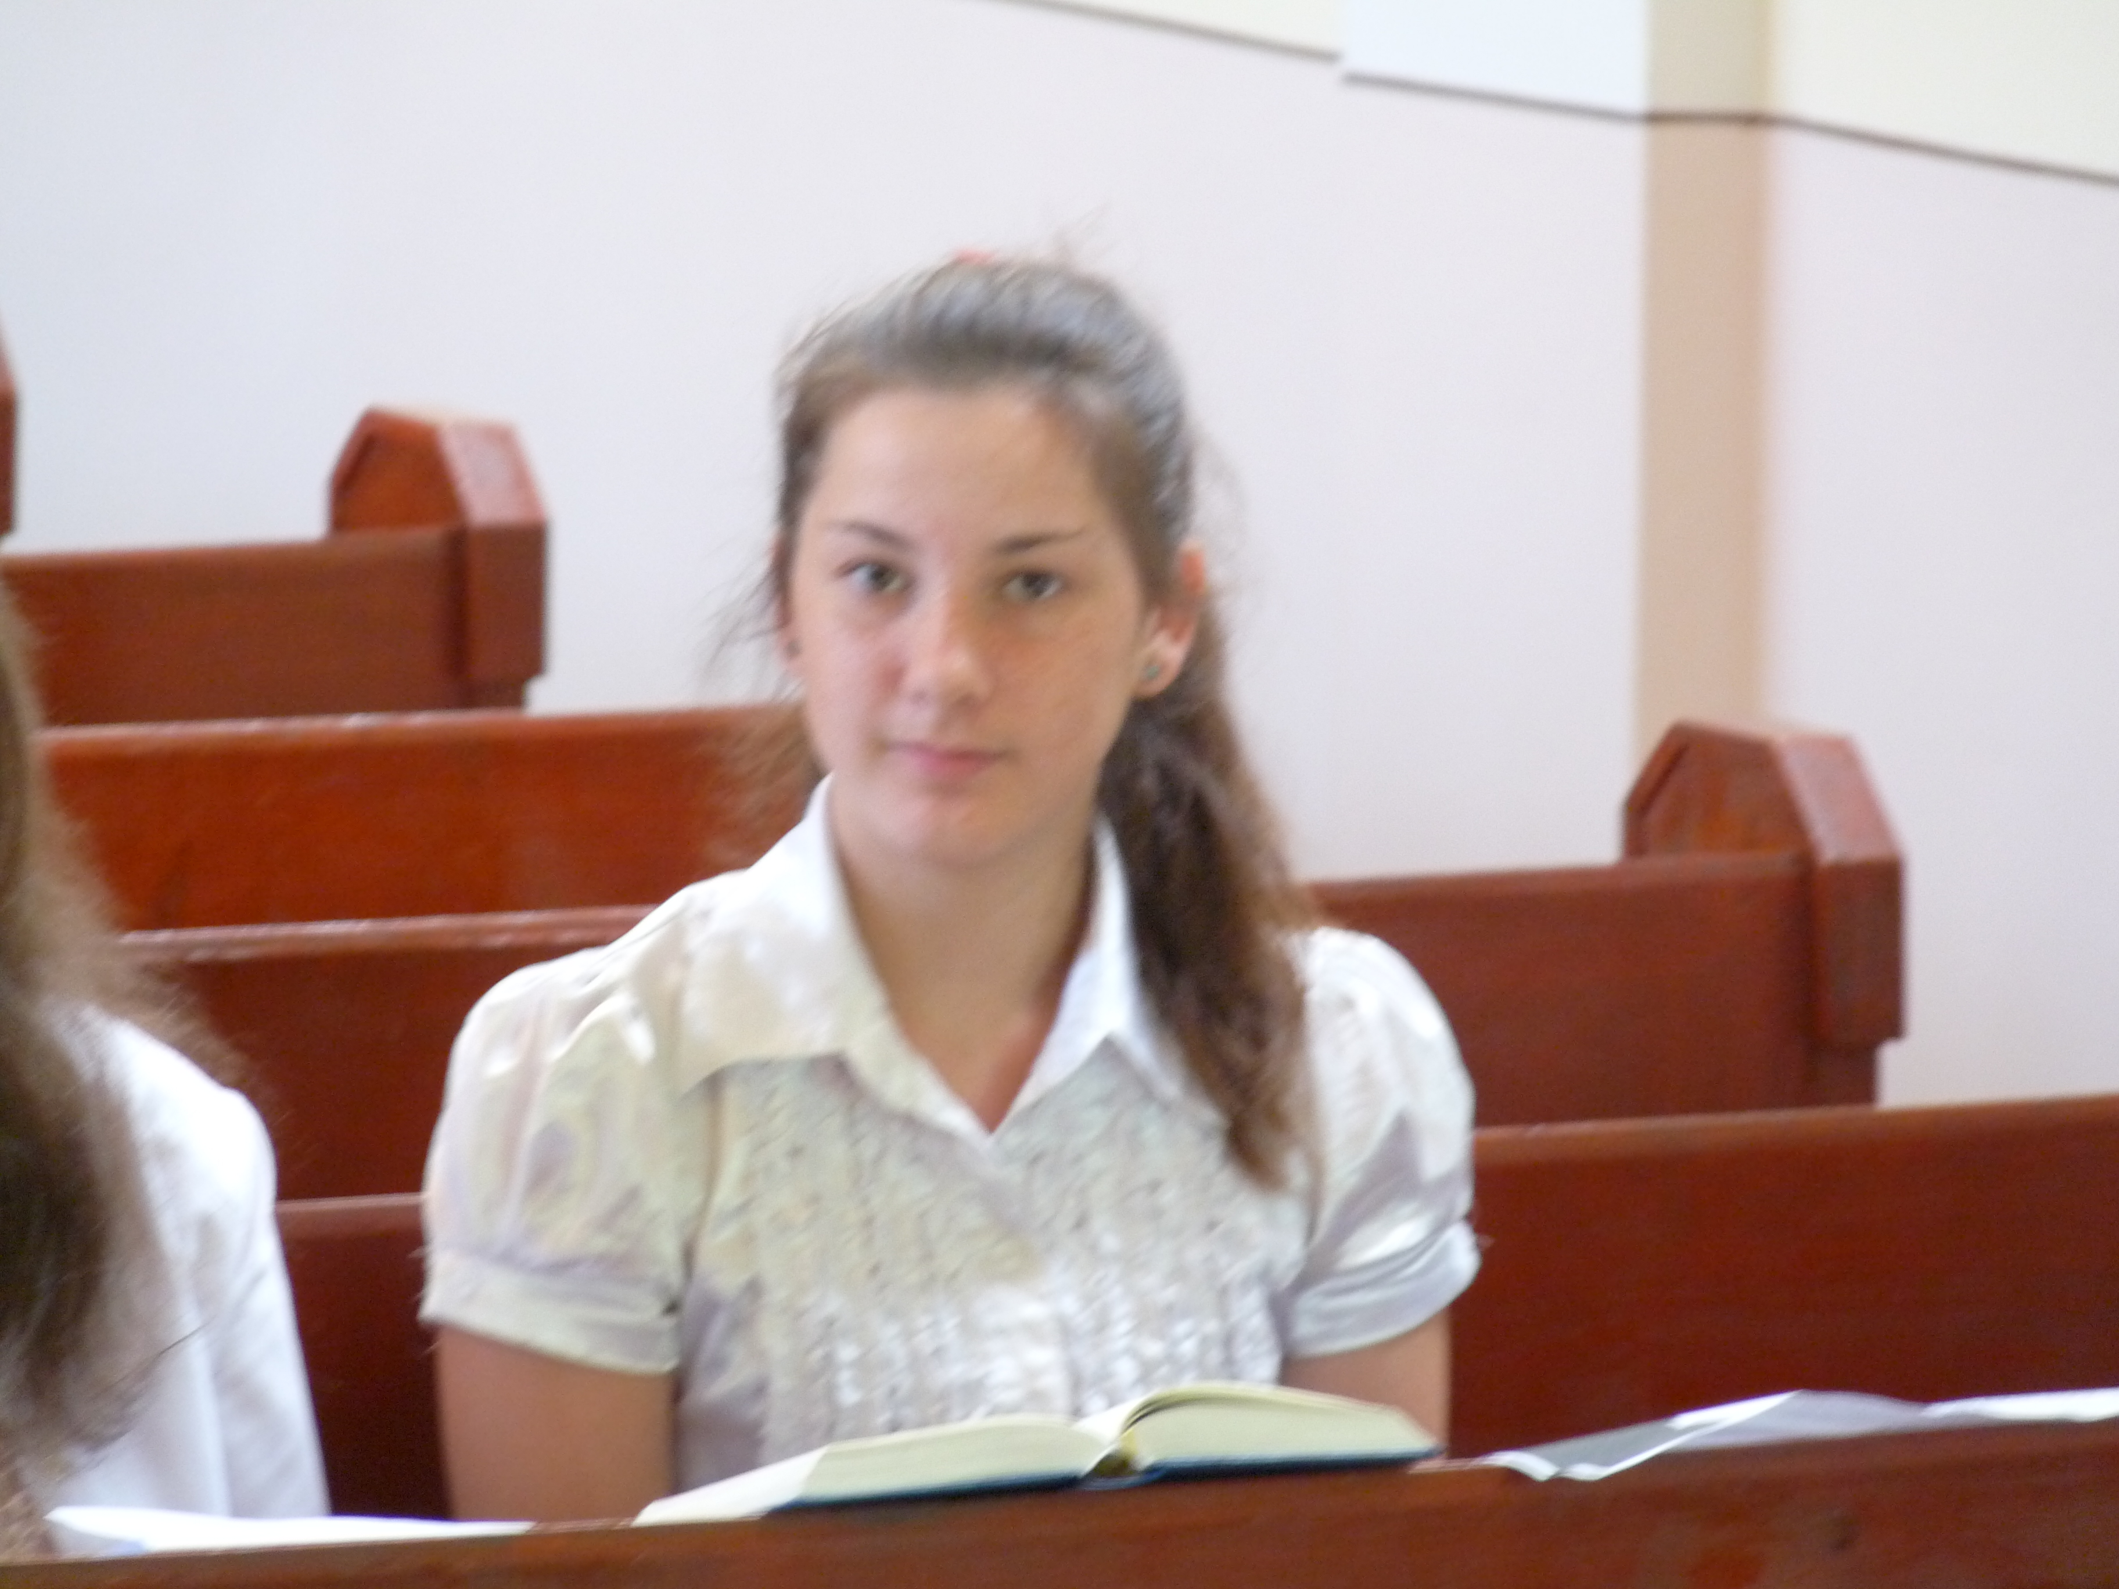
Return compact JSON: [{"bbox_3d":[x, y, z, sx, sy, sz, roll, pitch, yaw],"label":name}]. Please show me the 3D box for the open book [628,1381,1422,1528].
[{"bbox_3d":[-0.016,0.239,6.310,0.255,0.034,0.170,-4,-8,-22],"label":"open book"}]

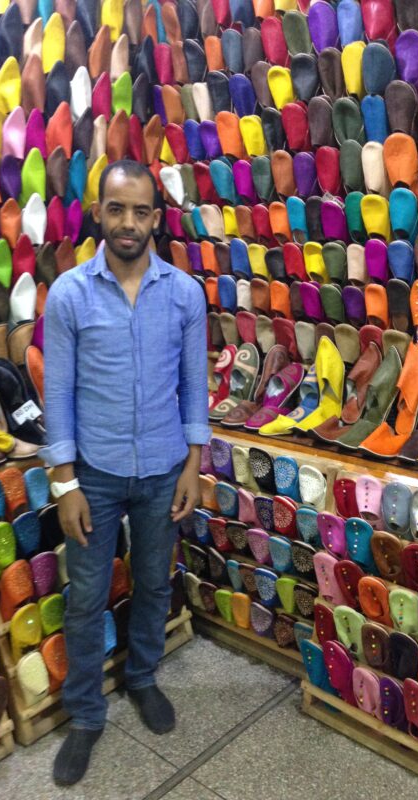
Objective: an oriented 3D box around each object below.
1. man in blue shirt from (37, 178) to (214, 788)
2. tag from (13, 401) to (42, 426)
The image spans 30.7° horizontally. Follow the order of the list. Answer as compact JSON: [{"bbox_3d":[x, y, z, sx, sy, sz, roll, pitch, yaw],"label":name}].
[{"bbox_3d":[-0.240,0.208,2.213,0.490,1.730,0.390,-2,13,-7],"label":"man in blue shirt"},{"bbox_3d":[-0.620,0.044,2.600,0.087,0.060,0.010,-33,-7,-35],"label":"tag"}]

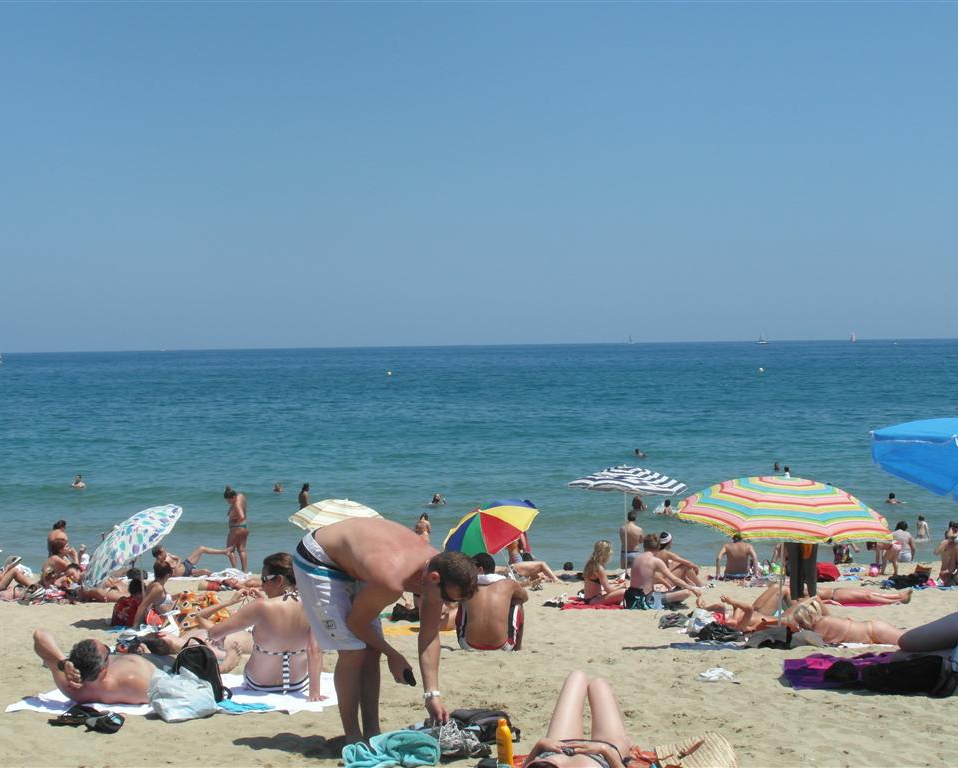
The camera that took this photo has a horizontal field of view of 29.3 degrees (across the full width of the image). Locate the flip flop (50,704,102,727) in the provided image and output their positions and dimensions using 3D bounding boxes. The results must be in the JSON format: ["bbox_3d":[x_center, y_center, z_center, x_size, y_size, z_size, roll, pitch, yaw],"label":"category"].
[{"bbox_3d":[-2.326,1.916,10.600,0.300,0.110,0.150,-1,1,-6],"label":"flip flop"}]

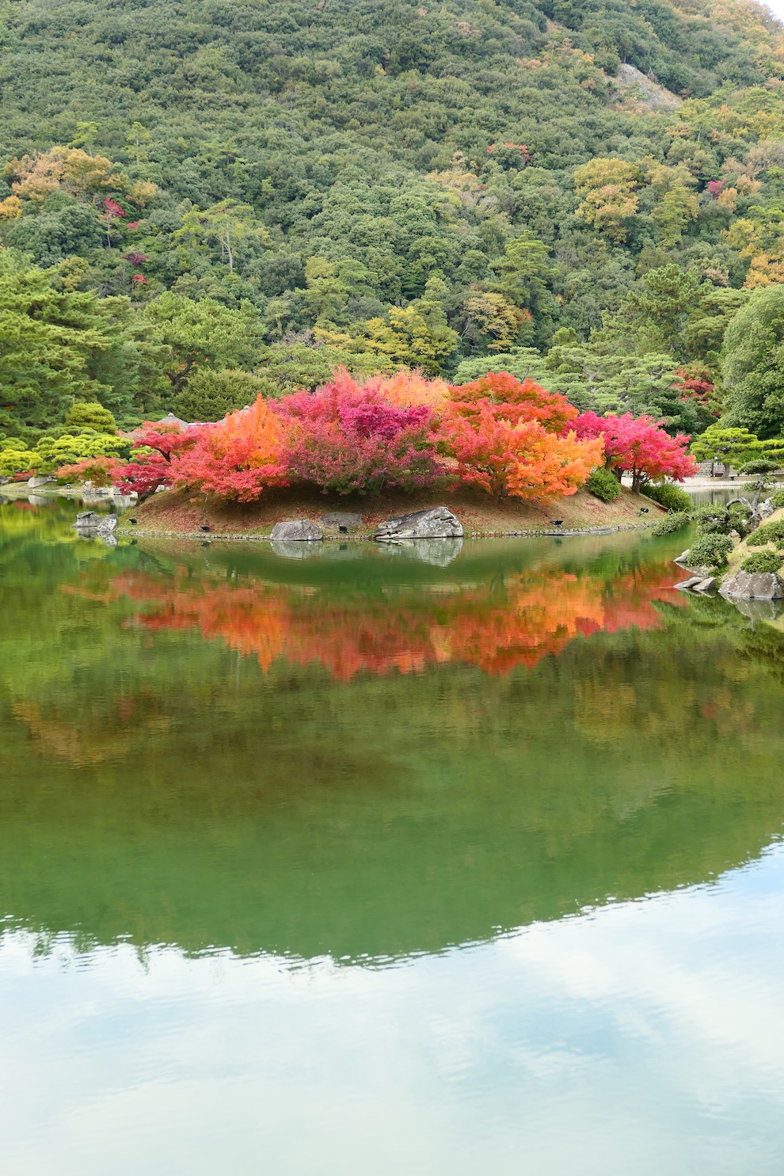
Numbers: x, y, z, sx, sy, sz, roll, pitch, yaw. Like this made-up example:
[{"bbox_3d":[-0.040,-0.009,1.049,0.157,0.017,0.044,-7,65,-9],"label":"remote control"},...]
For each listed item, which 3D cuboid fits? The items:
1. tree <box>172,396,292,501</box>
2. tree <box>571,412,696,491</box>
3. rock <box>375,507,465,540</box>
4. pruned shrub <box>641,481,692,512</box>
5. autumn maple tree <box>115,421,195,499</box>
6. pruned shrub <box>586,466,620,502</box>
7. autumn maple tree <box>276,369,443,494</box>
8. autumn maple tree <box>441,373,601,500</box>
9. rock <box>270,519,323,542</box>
[{"bbox_3d":[-6.998,-6.093,62.707,5.150,4.480,4.900,0,6,0],"label":"tree"},{"bbox_3d":[11.805,-6.663,70.189,6.160,3.750,5.500,0,6,0],"label":"tree"},{"bbox_3d":[1.073,-2.652,58.850,3.620,1.450,1.900,0,6,0],"label":"rock"},{"bbox_3d":[13.561,-4.511,70.921,2.520,1.440,2.100,0,6,0],"label":"pruned shrub"},{"bbox_3d":[-10.892,-5.759,65.760,3.750,3.510,3.400,0,6,0],"label":"autumn maple tree"},{"bbox_3d":[9.740,-4.815,66.363,1.560,1.680,1.500,0,6,0],"label":"pruned shrub"},{"bbox_3d":[-1.435,-6.989,64.120,7.280,5.380,6.300,0,6,0],"label":"autumn maple tree"},{"bbox_3d":[5.609,-6.628,62.650,6.800,5.340,6.000,0,6,0],"label":"autumn maple tree"},{"bbox_3d":[-3.890,-2.337,58.481,2.160,0.910,1.350,0,6,0],"label":"rock"}]

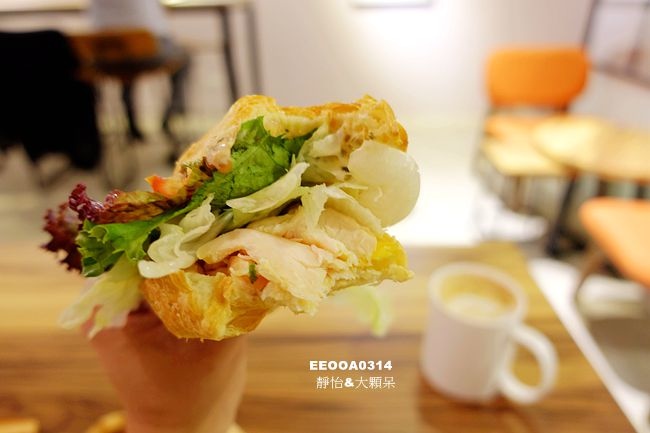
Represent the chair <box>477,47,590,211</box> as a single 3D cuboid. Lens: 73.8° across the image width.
[{"bbox_3d":[0.969,-0.345,1.991,0.480,0.710,0.560,4,32,10],"label":"chair"}]

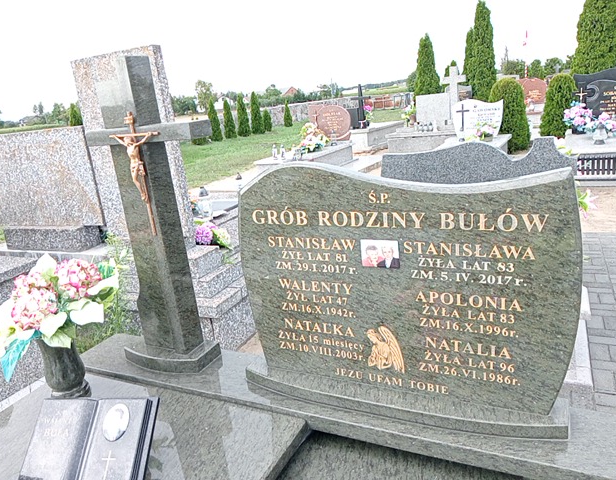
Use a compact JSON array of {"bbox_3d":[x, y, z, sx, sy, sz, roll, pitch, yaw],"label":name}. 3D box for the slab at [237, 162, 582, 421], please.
[{"bbox_3d":[0.277,0.128,1.724,1.135,0.816,0.100,2,18,29],"label":"slab"}]

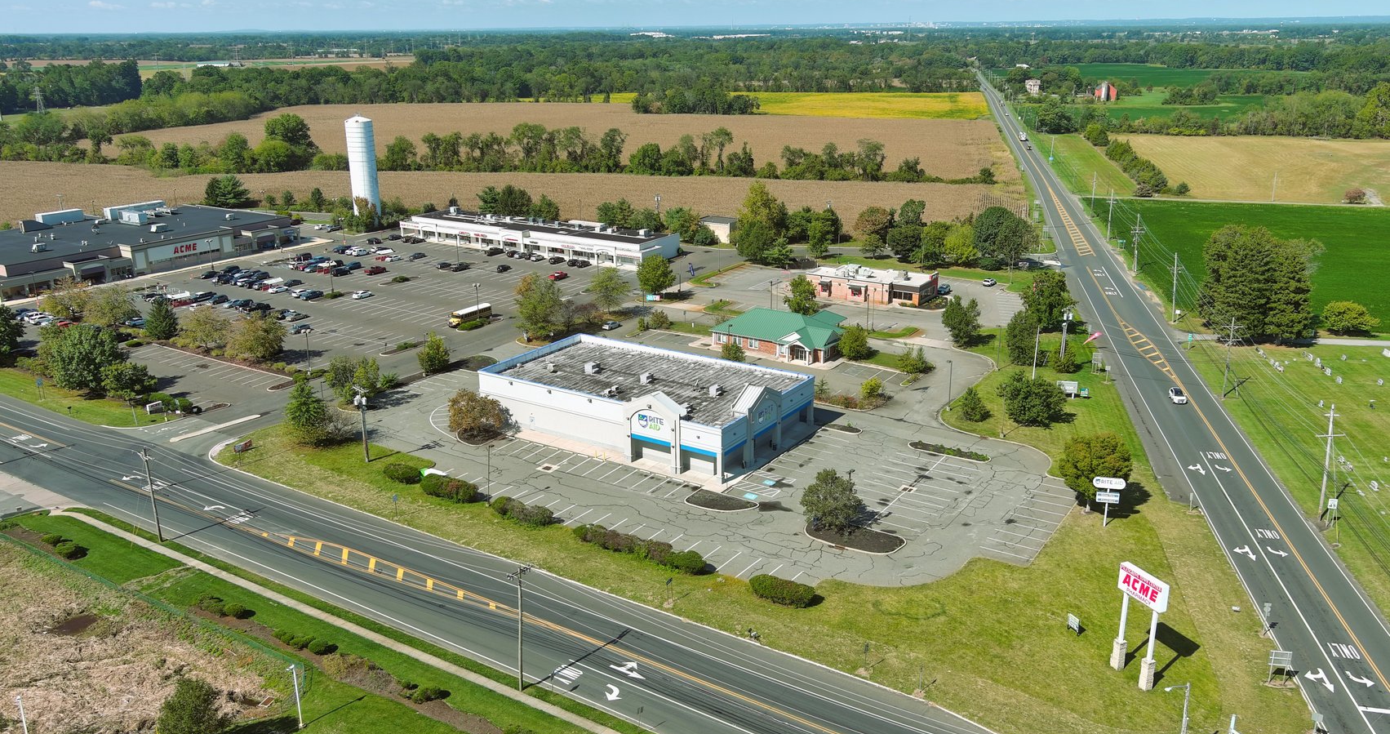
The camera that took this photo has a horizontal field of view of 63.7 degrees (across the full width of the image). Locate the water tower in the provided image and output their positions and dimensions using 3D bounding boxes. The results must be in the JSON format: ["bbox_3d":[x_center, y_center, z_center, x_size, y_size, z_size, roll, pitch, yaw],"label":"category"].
[{"bbox_3d":[-98.145,-58.208,332.117,8.100,32.200,8.100,10,20,31],"label":"water tower"}]

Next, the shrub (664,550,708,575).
[{"bbox_3d":[-0.863,21.276,122.353,4.700,1.600,2.300,10,20,31],"label":"shrub"}]

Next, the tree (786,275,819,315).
[{"bbox_3d":[22.000,-14.470,229.470,7.000,8.500,7.000,-1,17,0],"label":"tree"}]

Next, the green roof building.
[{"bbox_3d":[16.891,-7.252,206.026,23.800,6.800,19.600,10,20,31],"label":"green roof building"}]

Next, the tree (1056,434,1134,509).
[{"bbox_3d":[48.750,12.930,136.770,8.800,10.000,8.800,-1,17,0],"label":"tree"}]

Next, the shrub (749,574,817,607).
[{"bbox_3d":[9.230,23.610,118.090,6.800,1.350,2.200,10,20,31],"label":"shrub"}]

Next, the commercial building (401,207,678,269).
[{"bbox_3d":[-43.166,-35.650,300.331,83.800,6.800,18.500,11,20,32],"label":"commercial building"}]

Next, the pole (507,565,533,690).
[{"bbox_3d":[-15.400,23.118,98.675,0.500,12.200,2.600,11,21,34],"label":"pole"}]

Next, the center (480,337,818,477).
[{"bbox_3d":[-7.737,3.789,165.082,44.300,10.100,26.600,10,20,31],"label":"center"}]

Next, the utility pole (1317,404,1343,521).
[{"bbox_3d":[75.140,11.540,132.720,3.300,14.500,0.400,1,17,7],"label":"utility pole"}]

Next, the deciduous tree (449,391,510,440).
[{"bbox_3d":[-32.680,6.670,166.090,8.200,6.400,8.200,-1,17,0],"label":"deciduous tree"}]

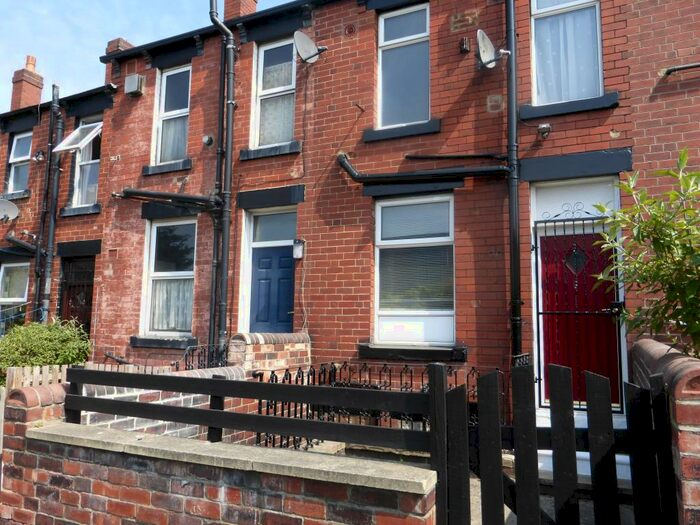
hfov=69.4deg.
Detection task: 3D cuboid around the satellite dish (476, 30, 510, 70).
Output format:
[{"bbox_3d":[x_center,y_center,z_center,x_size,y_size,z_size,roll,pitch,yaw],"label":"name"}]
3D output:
[{"bbox_3d":[1.656,-2.475,5.890,0.420,0.470,0.490,-5,-8,40],"label":"satellite dish"}]

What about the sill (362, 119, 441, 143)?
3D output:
[{"bbox_3d":[0.668,-1.609,6.304,0.980,0.158,0.170,-2,-6,26],"label":"sill"}]

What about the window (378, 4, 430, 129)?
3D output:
[{"bbox_3d":[0.716,-2.498,6.493,0.728,1.554,0.100,-2,-6,26],"label":"window"}]

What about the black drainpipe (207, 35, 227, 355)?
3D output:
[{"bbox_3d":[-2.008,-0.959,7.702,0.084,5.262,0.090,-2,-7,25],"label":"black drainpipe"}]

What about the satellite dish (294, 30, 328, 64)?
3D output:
[{"bbox_3d":[-0.551,-2.978,6.986,0.420,0.470,0.490,-5,-8,40],"label":"satellite dish"}]

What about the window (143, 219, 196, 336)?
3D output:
[{"bbox_3d":[-2.712,0.256,7.852,1.065,1.814,0.100,-2,-6,26],"label":"window"}]

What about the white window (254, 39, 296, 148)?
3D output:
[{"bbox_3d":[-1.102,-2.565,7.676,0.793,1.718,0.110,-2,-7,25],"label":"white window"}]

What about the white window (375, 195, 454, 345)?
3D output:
[{"bbox_3d":[0.803,0.112,6.171,1.036,1.805,0.100,-2,-6,26],"label":"white window"}]

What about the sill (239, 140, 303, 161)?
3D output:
[{"bbox_3d":[-1.155,-1.619,7.490,1.052,0.155,0.155,-2,-7,25],"label":"sill"}]

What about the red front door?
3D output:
[{"bbox_3d":[2.528,0.602,5.628,0.765,1.900,0.055,-2,-7,25],"label":"red front door"}]

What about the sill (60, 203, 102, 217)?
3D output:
[{"bbox_3d":[-4.806,-0.921,9.118,1.110,0.147,0.155,-2,-7,25],"label":"sill"}]

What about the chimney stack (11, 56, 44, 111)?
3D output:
[{"bbox_3d":[-9.676,-5.304,15.193,0.519,1.871,0.598,-2,-6,26],"label":"chimney stack"}]

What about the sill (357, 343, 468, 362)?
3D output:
[{"bbox_3d":[0.739,1.070,5.982,1.325,0.157,0.170,-2,-6,26],"label":"sill"}]

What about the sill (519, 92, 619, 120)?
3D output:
[{"bbox_3d":[2.365,-1.664,5.491,0.955,0.137,0.170,-2,-6,26],"label":"sill"}]

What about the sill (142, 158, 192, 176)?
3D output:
[{"bbox_3d":[-2.817,-1.475,7.971,1.016,0.146,0.170,-2,-6,26],"label":"sill"}]

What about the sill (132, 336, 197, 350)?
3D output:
[{"bbox_3d":[-2.889,1.268,7.955,1.392,0.156,0.155,-2,-7,25],"label":"sill"}]

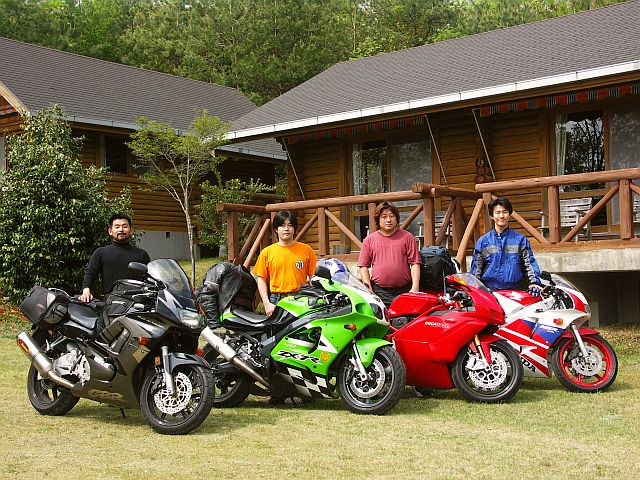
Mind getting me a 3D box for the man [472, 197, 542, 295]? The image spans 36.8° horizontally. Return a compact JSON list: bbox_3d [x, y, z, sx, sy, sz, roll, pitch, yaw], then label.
[{"bbox_3d":[1.762,0.476,8.958,0.600,1.760,0.360,-2,-3,12],"label":"man"}]

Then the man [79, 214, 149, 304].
[{"bbox_3d":[-1.707,0.639,8.060,0.560,1.710,0.360,-1,-3,-11],"label":"man"}]

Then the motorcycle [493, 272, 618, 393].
[{"bbox_3d":[1.687,0.837,8.734,1.970,1.070,0.670,-2,-3,24],"label":"motorcycle"}]

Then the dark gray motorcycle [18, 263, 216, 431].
[{"bbox_3d":[-1.666,0.846,7.576,2.040,1.260,0.780,-3,-3,36],"label":"dark gray motorcycle"}]

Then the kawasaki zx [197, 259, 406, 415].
[{"bbox_3d":[-0.211,0.829,8.003,2.050,1.190,0.730,-2,-3,27],"label":"kawasaki zx"}]

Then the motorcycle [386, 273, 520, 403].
[{"bbox_3d":[0.741,0.829,8.264,2.020,1.110,0.720,-2,-3,26],"label":"motorcycle"}]

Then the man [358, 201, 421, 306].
[{"bbox_3d":[0.638,0.520,8.559,0.560,1.740,0.380,-1,-3,6],"label":"man"}]

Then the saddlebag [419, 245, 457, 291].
[{"bbox_3d":[1.087,0.289,8.970,0.370,0.480,0.380,-2,-3,24],"label":"saddlebag"}]

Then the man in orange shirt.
[{"bbox_3d":[-0.296,0.599,8.410,0.550,1.710,0.340,-1,-3,-2],"label":"man in orange shirt"}]

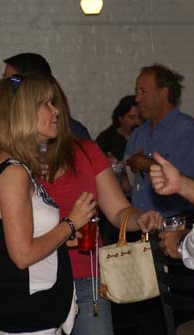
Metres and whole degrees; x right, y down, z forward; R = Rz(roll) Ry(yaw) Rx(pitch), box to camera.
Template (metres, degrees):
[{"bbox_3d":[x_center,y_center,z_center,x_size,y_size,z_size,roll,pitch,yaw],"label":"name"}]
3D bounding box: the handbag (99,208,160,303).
[{"bbox_3d":[0.129,0.321,5.300,0.230,0.330,0.110,-3,1,-30],"label":"handbag"}]

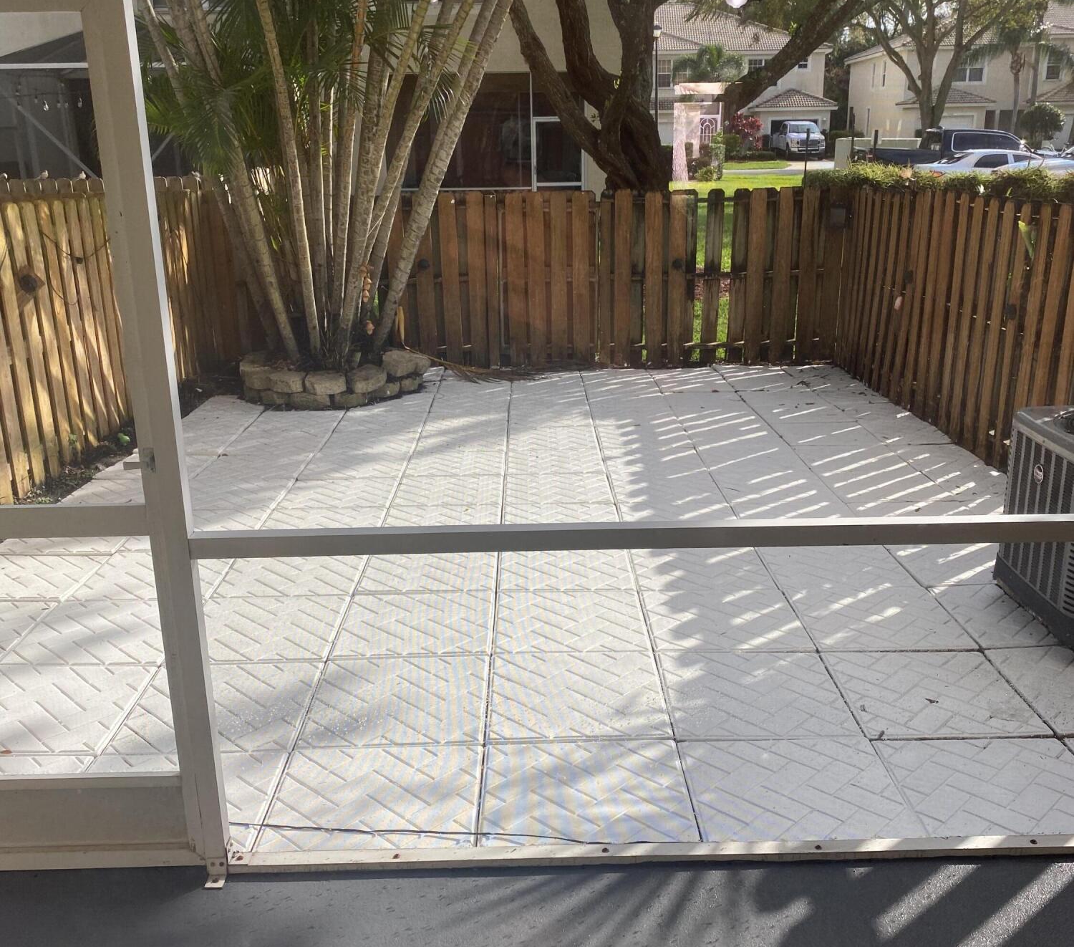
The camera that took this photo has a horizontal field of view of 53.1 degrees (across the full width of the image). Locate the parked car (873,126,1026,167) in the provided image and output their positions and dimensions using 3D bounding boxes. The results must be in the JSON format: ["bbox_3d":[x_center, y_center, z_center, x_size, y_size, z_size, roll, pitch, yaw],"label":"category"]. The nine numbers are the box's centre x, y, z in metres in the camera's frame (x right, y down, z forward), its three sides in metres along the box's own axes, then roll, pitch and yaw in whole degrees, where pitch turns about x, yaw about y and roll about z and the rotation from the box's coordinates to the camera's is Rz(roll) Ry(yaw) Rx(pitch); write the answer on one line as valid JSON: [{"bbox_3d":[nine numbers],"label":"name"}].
[{"bbox_3d":[12.550,-9.238,32.000,5.850,1.920,2.000,-1,17,0],"label":"parked car"}]

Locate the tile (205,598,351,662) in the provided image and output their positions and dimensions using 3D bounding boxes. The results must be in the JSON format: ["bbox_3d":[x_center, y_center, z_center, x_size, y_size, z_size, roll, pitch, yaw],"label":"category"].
[{"bbox_3d":[-1.083,0.631,4.248,0.600,0.045,0.600,-1,17,0],"label":"tile"}]

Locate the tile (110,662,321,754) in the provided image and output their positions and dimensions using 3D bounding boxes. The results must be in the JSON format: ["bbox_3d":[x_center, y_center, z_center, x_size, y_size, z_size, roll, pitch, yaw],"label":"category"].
[{"bbox_3d":[-1.080,0.811,3.685,0.600,0.042,0.600,-1,17,0],"label":"tile"}]

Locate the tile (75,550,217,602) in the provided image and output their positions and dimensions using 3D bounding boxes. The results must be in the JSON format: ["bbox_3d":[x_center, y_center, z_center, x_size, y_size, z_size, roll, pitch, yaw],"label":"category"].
[{"bbox_3d":[-1.714,0.479,4.834,0.600,0.042,0.600,-1,17,0],"label":"tile"}]

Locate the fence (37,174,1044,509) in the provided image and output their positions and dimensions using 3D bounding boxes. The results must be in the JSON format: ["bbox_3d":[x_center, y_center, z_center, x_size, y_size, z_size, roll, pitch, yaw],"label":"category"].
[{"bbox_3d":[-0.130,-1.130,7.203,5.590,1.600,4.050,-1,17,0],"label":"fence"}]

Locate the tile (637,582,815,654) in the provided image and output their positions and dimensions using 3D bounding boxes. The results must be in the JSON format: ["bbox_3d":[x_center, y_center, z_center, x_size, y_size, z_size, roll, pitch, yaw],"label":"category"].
[{"bbox_3d":[0.734,0.599,4.262,0.600,0.045,0.600,-1,17,0],"label":"tile"}]

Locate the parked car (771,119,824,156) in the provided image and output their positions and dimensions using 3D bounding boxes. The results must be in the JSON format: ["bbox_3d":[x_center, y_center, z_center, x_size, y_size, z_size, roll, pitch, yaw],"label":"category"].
[{"bbox_3d":[14.281,-18.215,58.800,2.030,1.950,5.800,1,17,6],"label":"parked car"}]

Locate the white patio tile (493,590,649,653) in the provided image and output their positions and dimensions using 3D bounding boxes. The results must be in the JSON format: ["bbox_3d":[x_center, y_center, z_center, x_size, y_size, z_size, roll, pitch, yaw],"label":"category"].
[{"bbox_3d":[0.129,0.606,4.269,0.600,0.045,0.600,-1,17,0],"label":"white patio tile"}]

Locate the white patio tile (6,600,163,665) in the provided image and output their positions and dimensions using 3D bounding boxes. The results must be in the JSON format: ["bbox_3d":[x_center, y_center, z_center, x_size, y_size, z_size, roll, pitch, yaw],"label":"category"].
[{"bbox_3d":[-1.690,0.642,4.243,0.600,0.045,0.600,-1,17,0],"label":"white patio tile"}]

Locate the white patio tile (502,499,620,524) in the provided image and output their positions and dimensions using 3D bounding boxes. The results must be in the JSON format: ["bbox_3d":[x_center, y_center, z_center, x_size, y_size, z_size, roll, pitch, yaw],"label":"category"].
[{"bbox_3d":[0.122,0.273,5.419,0.600,0.042,0.600,-1,17,0],"label":"white patio tile"}]

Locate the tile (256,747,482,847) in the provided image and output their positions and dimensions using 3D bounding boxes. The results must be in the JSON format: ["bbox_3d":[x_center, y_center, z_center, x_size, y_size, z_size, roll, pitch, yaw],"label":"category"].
[{"bbox_3d":[-0.463,0.965,3.133,0.600,0.042,0.560,-1,17,0],"label":"tile"}]

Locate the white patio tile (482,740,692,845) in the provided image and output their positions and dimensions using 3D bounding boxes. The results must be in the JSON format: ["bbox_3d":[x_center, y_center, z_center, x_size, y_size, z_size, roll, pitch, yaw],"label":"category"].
[{"bbox_3d":[0.139,0.956,3.104,0.600,0.045,0.600,-1,17,0],"label":"white patio tile"}]

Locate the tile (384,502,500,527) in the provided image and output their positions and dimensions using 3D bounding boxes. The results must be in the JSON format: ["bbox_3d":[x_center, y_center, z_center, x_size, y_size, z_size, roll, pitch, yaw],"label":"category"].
[{"bbox_3d":[-0.476,0.284,5.417,0.600,0.042,0.600,-1,17,0],"label":"tile"}]

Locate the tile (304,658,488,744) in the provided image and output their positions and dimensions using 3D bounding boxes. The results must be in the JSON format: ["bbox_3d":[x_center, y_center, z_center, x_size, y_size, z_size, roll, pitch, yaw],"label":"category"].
[{"bbox_3d":[-0.472,0.795,3.701,0.600,0.042,0.600,-1,17,0],"label":"tile"}]

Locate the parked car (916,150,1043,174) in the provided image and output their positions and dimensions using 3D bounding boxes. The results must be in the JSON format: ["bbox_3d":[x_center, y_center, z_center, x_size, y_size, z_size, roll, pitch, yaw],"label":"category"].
[{"bbox_3d":[12.400,-7.902,28.800,4.700,1.450,1.800,-1,17,0],"label":"parked car"}]

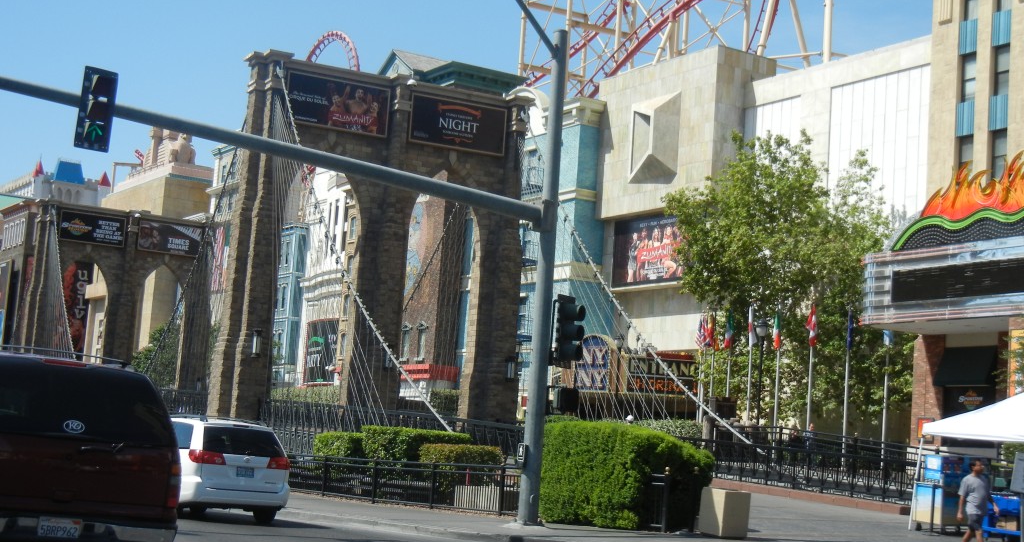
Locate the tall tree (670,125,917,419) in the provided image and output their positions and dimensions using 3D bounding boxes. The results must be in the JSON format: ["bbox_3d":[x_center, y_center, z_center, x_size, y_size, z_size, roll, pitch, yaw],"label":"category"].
[{"bbox_3d":[10.592,1.336,59.354,9.904,13.396,8.500,3,-7,10],"label":"tall tree"}]

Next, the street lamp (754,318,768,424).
[{"bbox_3d":[8.385,4.320,52.430,0.450,5.500,0.450,8,-8,-28],"label":"street lamp"}]

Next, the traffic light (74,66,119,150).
[{"bbox_3d":[-6.359,-2.446,23.582,0.540,1.250,0.360,10,-9,-33],"label":"traffic light"}]

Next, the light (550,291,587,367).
[{"bbox_3d":[1.000,1.061,26.975,0.420,1.240,0.520,0,-8,32],"label":"light"}]

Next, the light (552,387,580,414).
[{"bbox_3d":[0.951,2.259,26.831,0.450,0.460,0.300,10,-9,-42],"label":"light"}]

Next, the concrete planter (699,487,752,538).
[{"bbox_3d":[3.760,4.301,27.213,0.610,0.800,0.610,8,-8,-31],"label":"concrete planter"}]

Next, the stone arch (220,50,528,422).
[{"bbox_3d":[-5.015,-0.243,57.398,10.700,14.100,3.400,7,-8,-26],"label":"stone arch"}]

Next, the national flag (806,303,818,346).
[{"bbox_3d":[10.287,1.855,52.742,0.420,1.539,0.300,5,-7,-10],"label":"national flag"}]

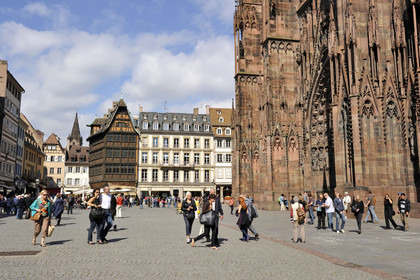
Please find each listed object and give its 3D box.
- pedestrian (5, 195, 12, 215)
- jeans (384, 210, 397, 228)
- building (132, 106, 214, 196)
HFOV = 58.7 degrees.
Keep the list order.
[{"bbox_3d":[-17.309,5.608,32.227,0.520,1.701,0.420,-3,-9,22],"label":"pedestrian"},{"bbox_3d":[8.582,3.721,17.650,0.420,1.000,0.550,-6,-11,36],"label":"jeans"},{"bbox_3d":[-7.926,4.430,85.273,16.410,20.044,11.000,2,-9,-11],"label":"building"}]

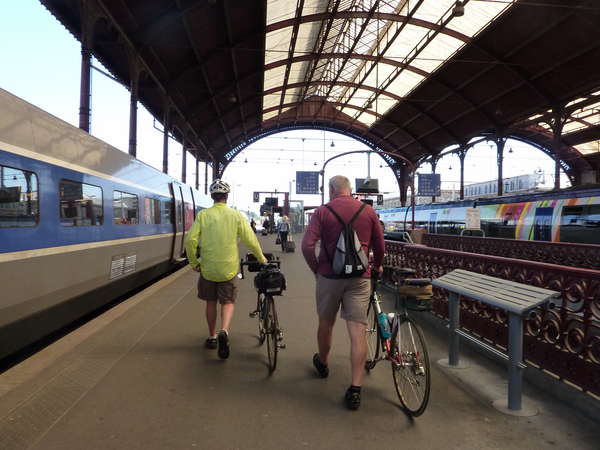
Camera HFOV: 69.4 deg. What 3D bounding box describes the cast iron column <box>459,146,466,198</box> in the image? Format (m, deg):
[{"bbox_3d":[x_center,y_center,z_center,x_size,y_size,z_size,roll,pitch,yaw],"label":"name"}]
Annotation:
[{"bbox_3d":[18.389,-3.635,48.785,0.470,10.300,0.470,1,0,-5],"label":"cast iron column"}]

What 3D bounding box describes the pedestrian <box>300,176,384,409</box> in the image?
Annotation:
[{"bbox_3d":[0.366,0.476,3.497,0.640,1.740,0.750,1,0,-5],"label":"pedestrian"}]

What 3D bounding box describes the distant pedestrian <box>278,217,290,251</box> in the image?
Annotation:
[{"bbox_3d":[-0.741,0.439,21.098,0.580,1.670,0.500,1,0,-4],"label":"distant pedestrian"}]

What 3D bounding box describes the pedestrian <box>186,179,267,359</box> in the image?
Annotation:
[{"bbox_3d":[-0.748,0.424,4.497,0.800,1.800,0.720,1,0,-5],"label":"pedestrian"}]

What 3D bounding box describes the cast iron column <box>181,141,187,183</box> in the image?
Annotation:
[{"bbox_3d":[-11.185,-3.567,41.986,0.450,9.200,0.450,1,0,-5],"label":"cast iron column"}]

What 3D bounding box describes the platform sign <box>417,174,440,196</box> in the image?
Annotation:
[{"bbox_3d":[5.113,-1.568,17.200,0.950,0.880,0.150,1,0,-5],"label":"platform sign"}]

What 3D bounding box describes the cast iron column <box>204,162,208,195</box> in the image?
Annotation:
[{"bbox_3d":[-12.436,-3.736,57.986,0.450,9.400,0.450,1,0,-5],"label":"cast iron column"}]

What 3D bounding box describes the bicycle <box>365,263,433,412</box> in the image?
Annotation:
[{"bbox_3d":[0.714,0.836,3.538,0.470,1.030,1.680,1,0,-9],"label":"bicycle"}]

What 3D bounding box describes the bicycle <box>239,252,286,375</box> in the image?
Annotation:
[{"bbox_3d":[-0.326,0.811,4.368,0.470,1.040,1.700,1,0,-9],"label":"bicycle"}]

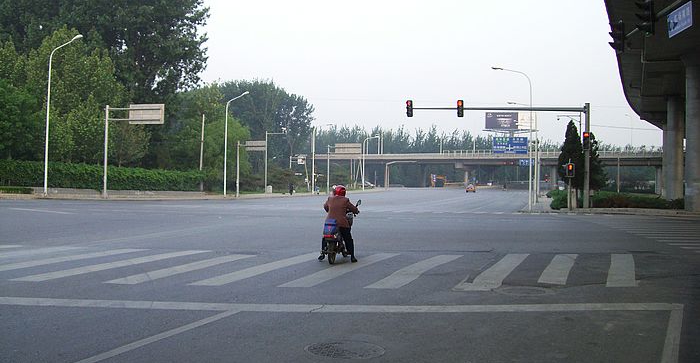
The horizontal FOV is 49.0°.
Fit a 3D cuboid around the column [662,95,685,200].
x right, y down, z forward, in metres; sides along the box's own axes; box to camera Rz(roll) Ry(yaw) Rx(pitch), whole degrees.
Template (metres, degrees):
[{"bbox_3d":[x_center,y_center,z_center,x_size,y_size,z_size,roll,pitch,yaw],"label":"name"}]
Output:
[{"bbox_3d":[30.500,-2.998,72.000,1.600,10.000,1.600,1,0,18],"label":"column"}]

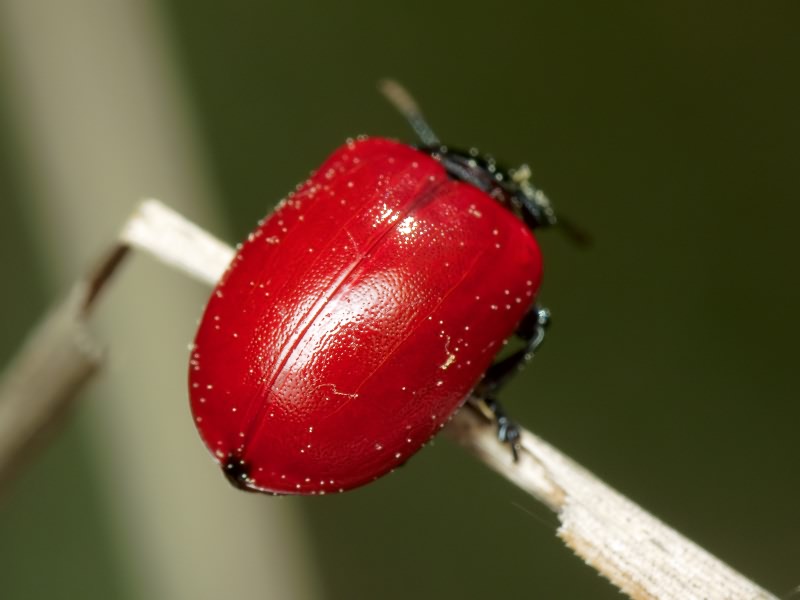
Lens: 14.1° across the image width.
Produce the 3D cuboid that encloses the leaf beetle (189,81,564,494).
[{"bbox_3d":[-0.001,0.000,0.075,0.007,0.005,0.011,33,64,13],"label":"leaf beetle"}]

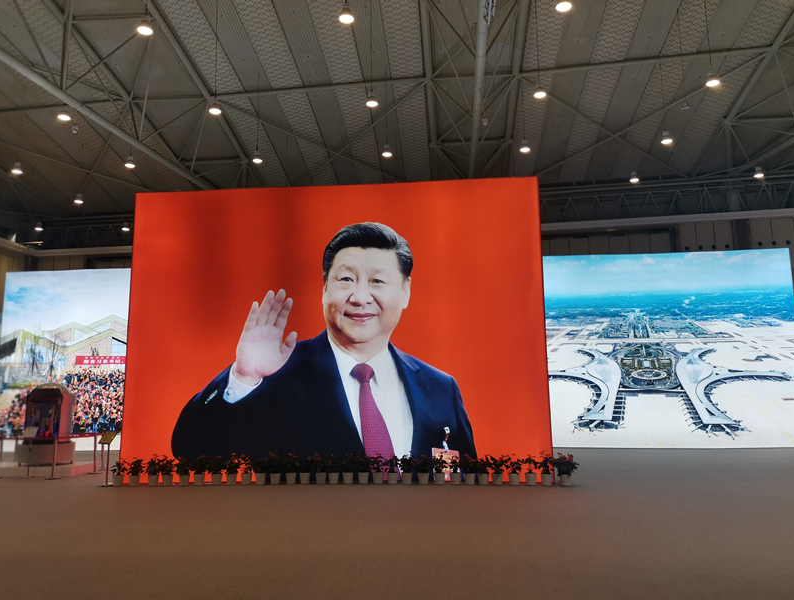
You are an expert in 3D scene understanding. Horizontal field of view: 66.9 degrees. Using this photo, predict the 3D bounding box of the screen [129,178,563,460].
[{"bbox_3d":[-1.309,0.601,12.263,8.457,5.990,0.450,-1,-9,5],"label":"screen"}]

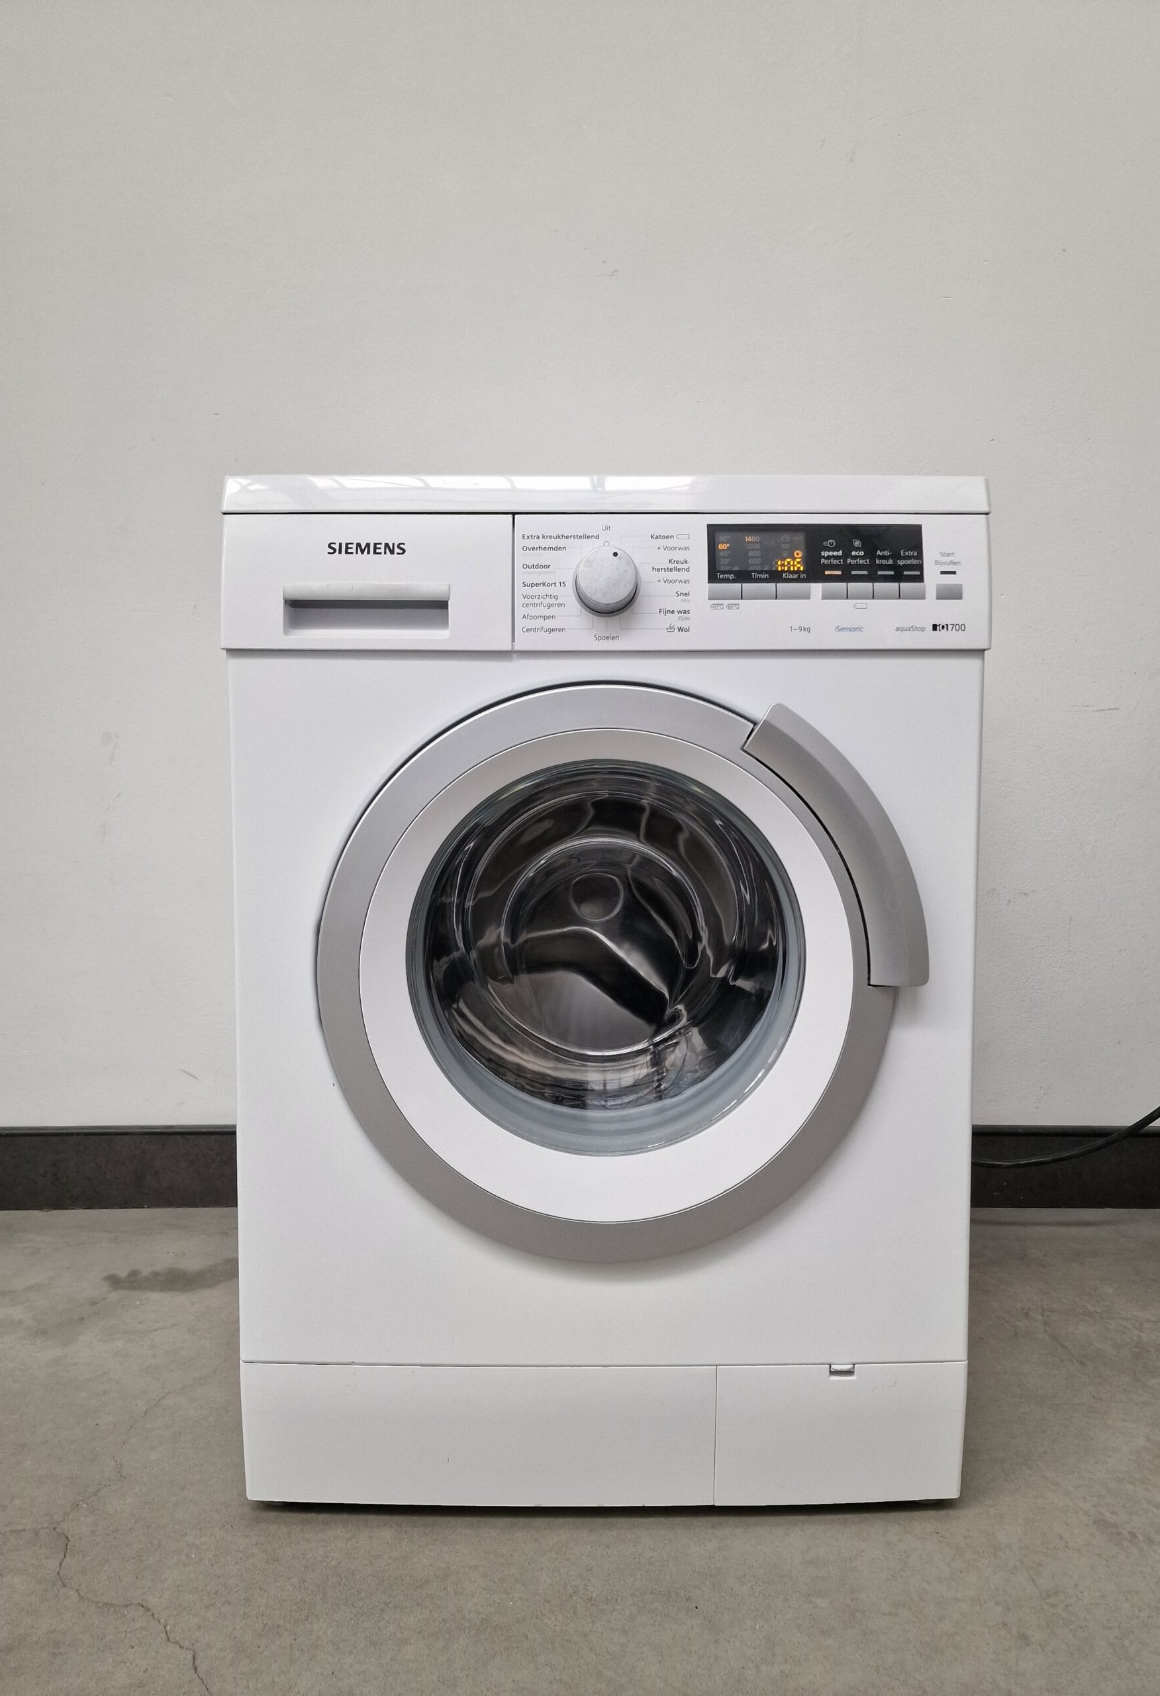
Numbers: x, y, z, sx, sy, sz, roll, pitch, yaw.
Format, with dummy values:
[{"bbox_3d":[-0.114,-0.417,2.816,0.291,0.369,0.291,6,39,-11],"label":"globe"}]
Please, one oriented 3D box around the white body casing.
[{"bbox_3d":[0.020,0.115,1.173,0.598,0.840,0.605,0,3,0],"label":"white body casing"}]

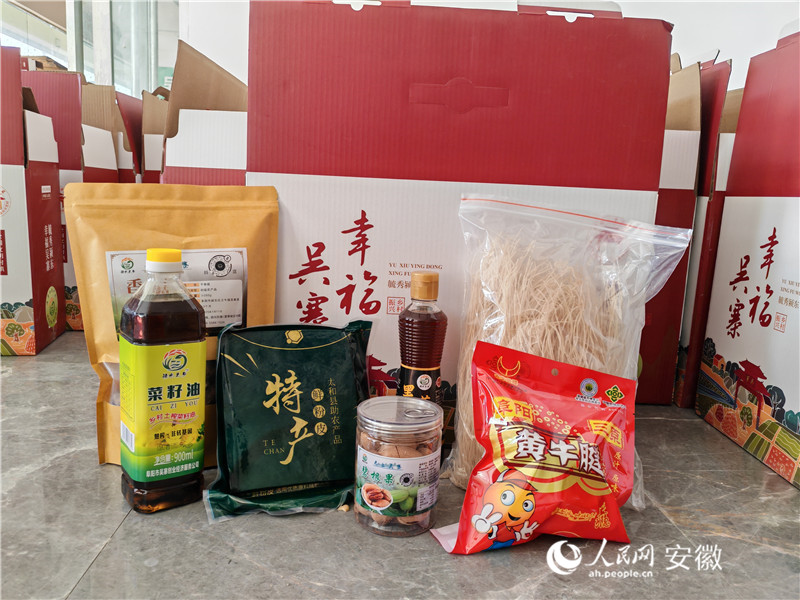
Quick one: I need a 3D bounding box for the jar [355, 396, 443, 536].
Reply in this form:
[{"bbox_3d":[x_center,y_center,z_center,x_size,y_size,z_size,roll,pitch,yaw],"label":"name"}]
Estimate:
[{"bbox_3d":[-0.002,0.165,0.632,0.087,0.113,0.087,3,8,0],"label":"jar"}]

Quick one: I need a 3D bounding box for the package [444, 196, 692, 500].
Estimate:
[{"bbox_3d":[0.176,0.050,0.728,0.258,0.328,0.105,4,9,7],"label":"package"}]

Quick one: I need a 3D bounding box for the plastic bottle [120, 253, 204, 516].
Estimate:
[{"bbox_3d":[-0.245,0.078,0.644,0.073,0.259,0.073,-3,10,-34],"label":"plastic bottle"}]

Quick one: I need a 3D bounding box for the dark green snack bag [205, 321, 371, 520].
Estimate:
[{"bbox_3d":[-0.120,0.117,0.662,0.160,0.188,0.070,1,9,-14],"label":"dark green snack bag"}]

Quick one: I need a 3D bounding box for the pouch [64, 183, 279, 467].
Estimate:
[{"bbox_3d":[-0.260,0.031,0.743,0.232,0.322,0.080,2,9,-4],"label":"pouch"}]

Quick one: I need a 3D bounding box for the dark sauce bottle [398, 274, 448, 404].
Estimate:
[{"bbox_3d":[0.026,0.087,0.746,0.058,0.237,0.058,3,8,0],"label":"dark sauce bottle"}]

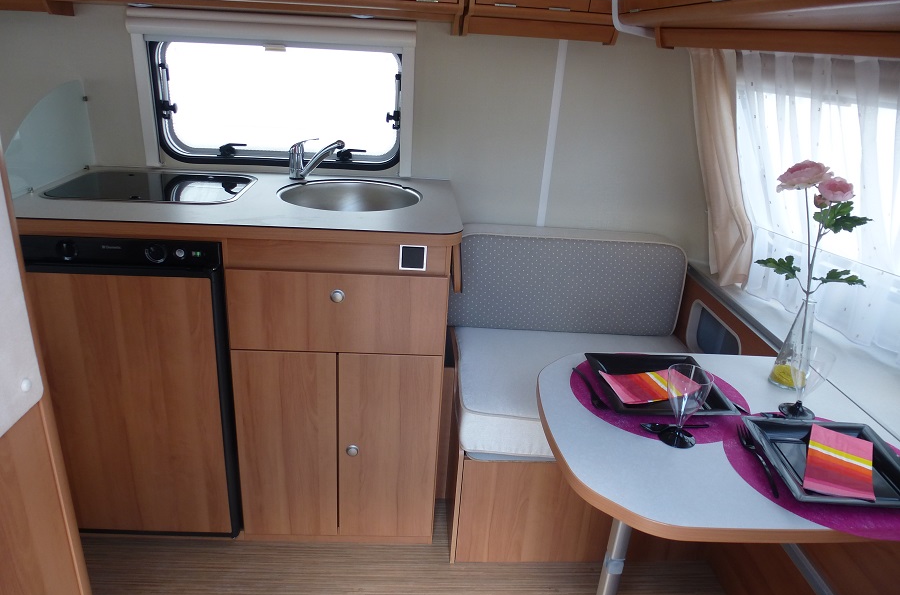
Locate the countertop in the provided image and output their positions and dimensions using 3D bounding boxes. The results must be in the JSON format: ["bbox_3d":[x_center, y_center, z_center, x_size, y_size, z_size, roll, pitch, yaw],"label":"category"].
[{"bbox_3d":[-0.512,-0.252,1.633,1.068,0.035,0.604,2,21,-4],"label":"countertop"}]

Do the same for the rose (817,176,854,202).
[{"bbox_3d":[0.677,-0.188,1.095,0.063,0.043,0.060,2,21,-4],"label":"rose"}]

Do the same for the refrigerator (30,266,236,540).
[{"bbox_3d":[-0.788,0.178,1.764,0.486,0.807,0.520,2,21,-4],"label":"refrigerator"}]

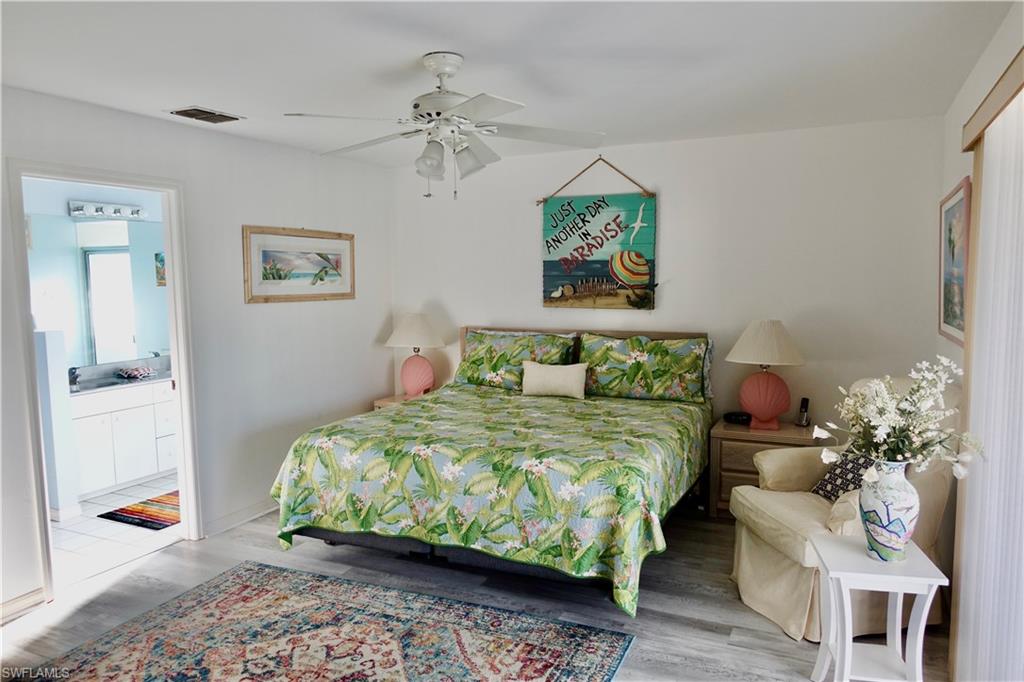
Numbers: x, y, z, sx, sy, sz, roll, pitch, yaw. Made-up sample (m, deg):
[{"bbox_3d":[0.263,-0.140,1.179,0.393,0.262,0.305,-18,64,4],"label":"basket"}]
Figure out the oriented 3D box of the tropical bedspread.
[{"bbox_3d":[0.008,0.730,4.070,2.150,0.595,1.950,2,6,26],"label":"tropical bedspread"}]

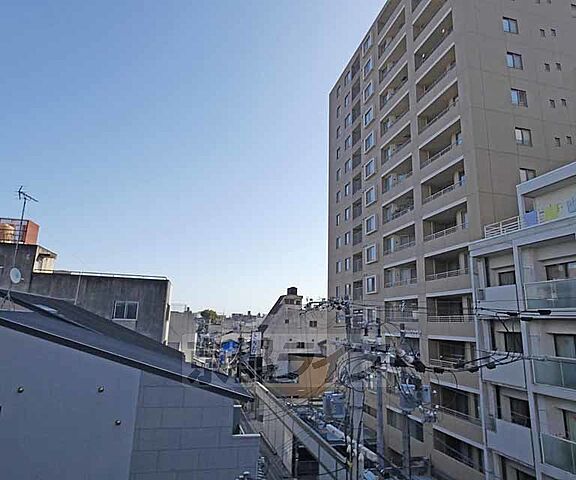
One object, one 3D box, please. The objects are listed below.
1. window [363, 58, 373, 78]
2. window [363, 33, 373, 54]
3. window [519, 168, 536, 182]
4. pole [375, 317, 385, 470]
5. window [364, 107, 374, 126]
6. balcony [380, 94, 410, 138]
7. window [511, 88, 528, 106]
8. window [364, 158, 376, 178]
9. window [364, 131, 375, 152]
[{"bbox_3d":[8.775,-18.687,37.904,0.150,1.450,1.856,5,-13,-14],"label":"window"},{"bbox_3d":[8.876,-21.567,38.534,0.150,1.450,1.856,5,-13,-14],"label":"window"},{"bbox_3d":[15.363,-3.866,22.104,1.270,1.250,0.170,5,-13,-13],"label":"window"},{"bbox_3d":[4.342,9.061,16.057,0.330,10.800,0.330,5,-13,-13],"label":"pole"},{"bbox_3d":[8.609,-13.126,37.066,0.200,1.630,2.050,5,-13,-13],"label":"window"},{"bbox_3d":[10.323,-11.411,32.312,1.000,1.663,4.875,5,-13,-14],"label":"balcony"},{"bbox_3d":[15.590,-9.578,23.438,1.270,1.250,0.170,5,-13,-13],"label":"window"},{"bbox_3d":[8.377,-7.288,35.703,0.200,1.630,2.050,5,-13,-13],"label":"window"},{"bbox_3d":[8.473,-10.046,36.014,0.150,1.450,1.856,5,-13,-14],"label":"window"}]

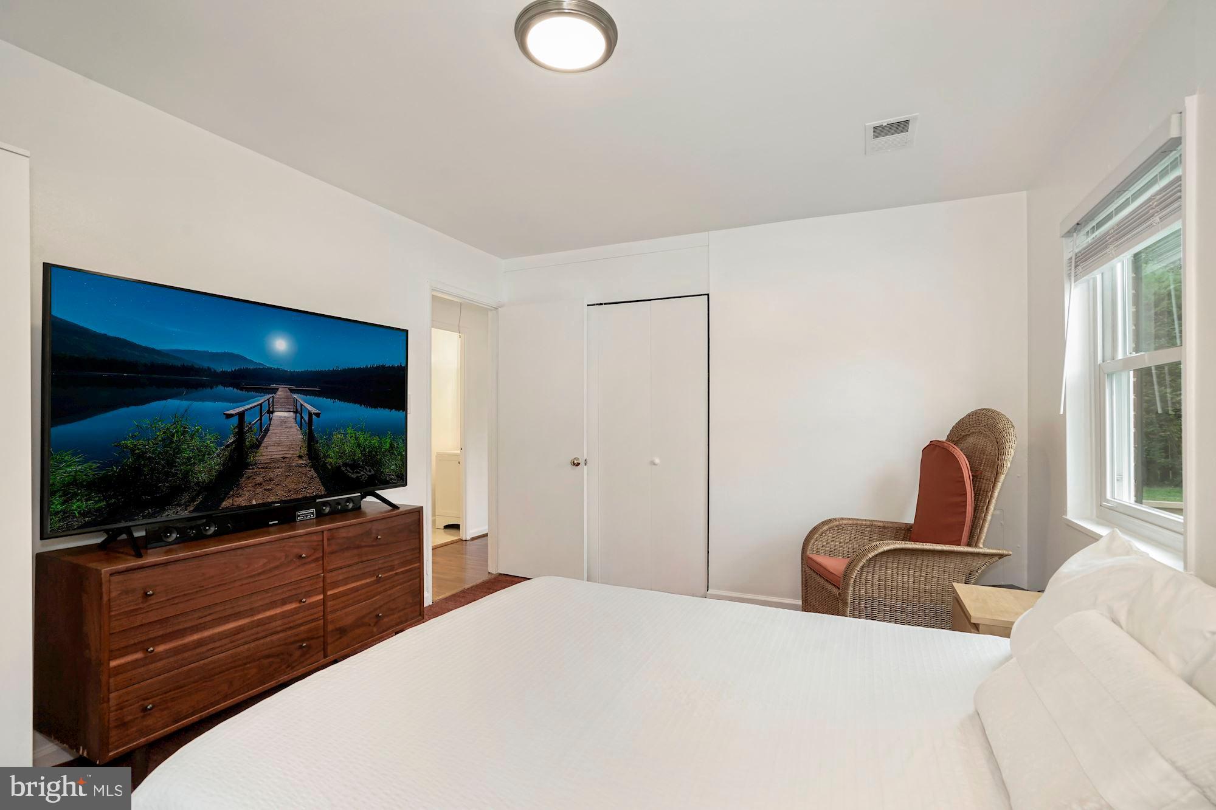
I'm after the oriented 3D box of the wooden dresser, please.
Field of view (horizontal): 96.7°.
[{"bbox_3d":[-1.447,0.869,2.313,0.430,0.710,1.300,0,-1,26],"label":"wooden dresser"}]

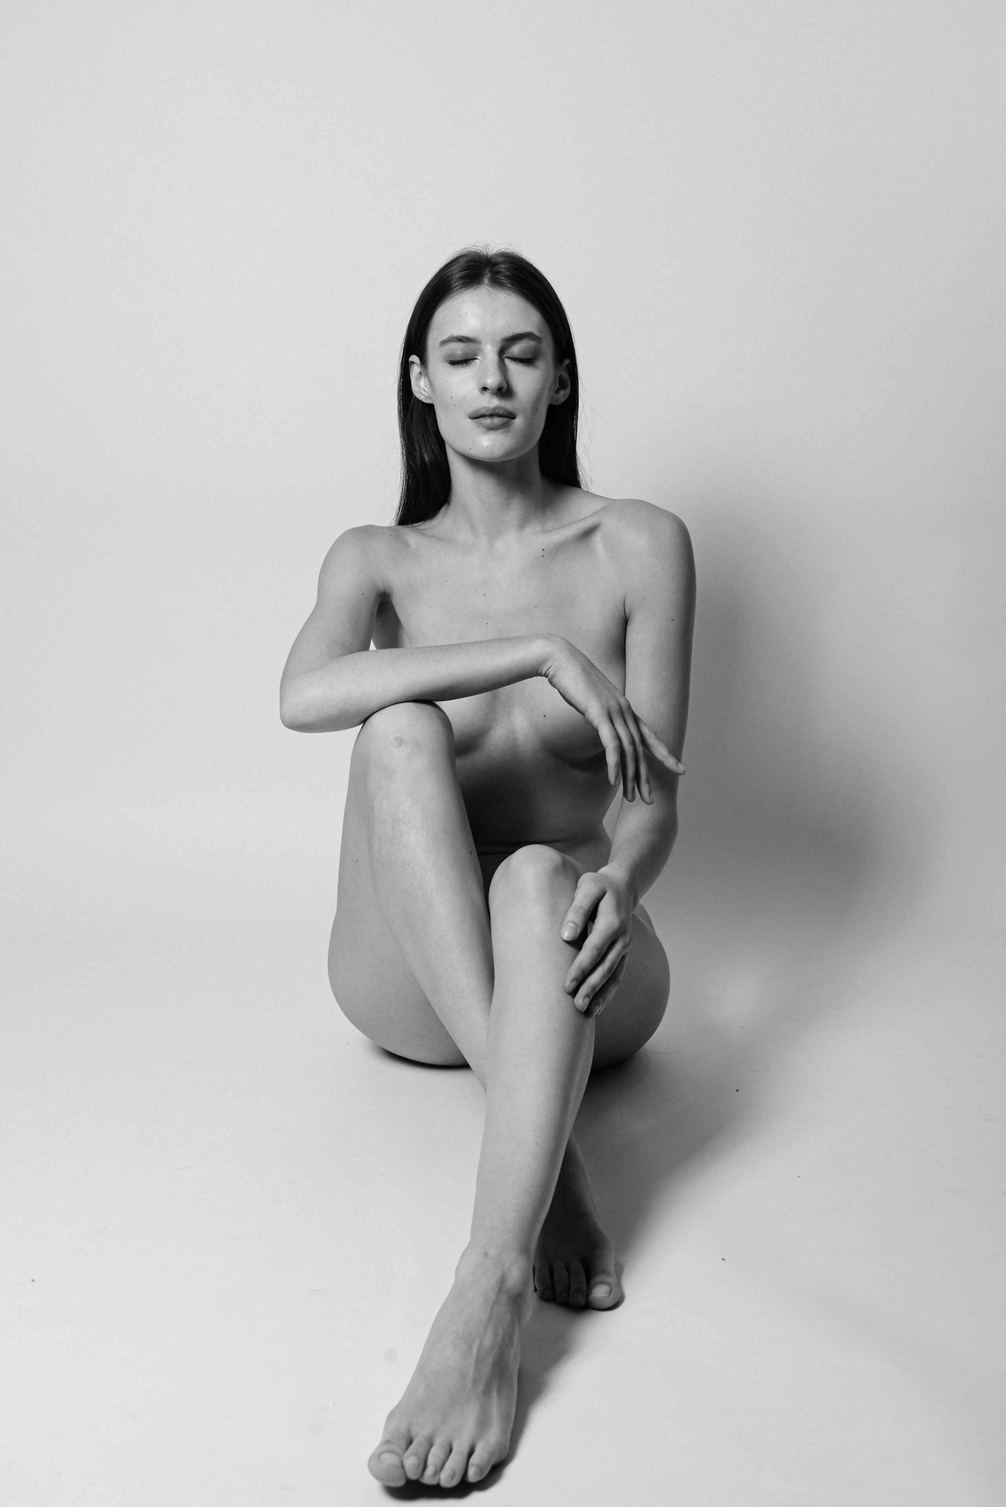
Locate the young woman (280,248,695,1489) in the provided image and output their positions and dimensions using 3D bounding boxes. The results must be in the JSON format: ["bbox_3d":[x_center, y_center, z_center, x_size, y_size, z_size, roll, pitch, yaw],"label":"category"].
[{"bbox_3d":[0.000,-0.016,1.600,0.425,0.860,1.010,0,8,0],"label":"young woman"}]

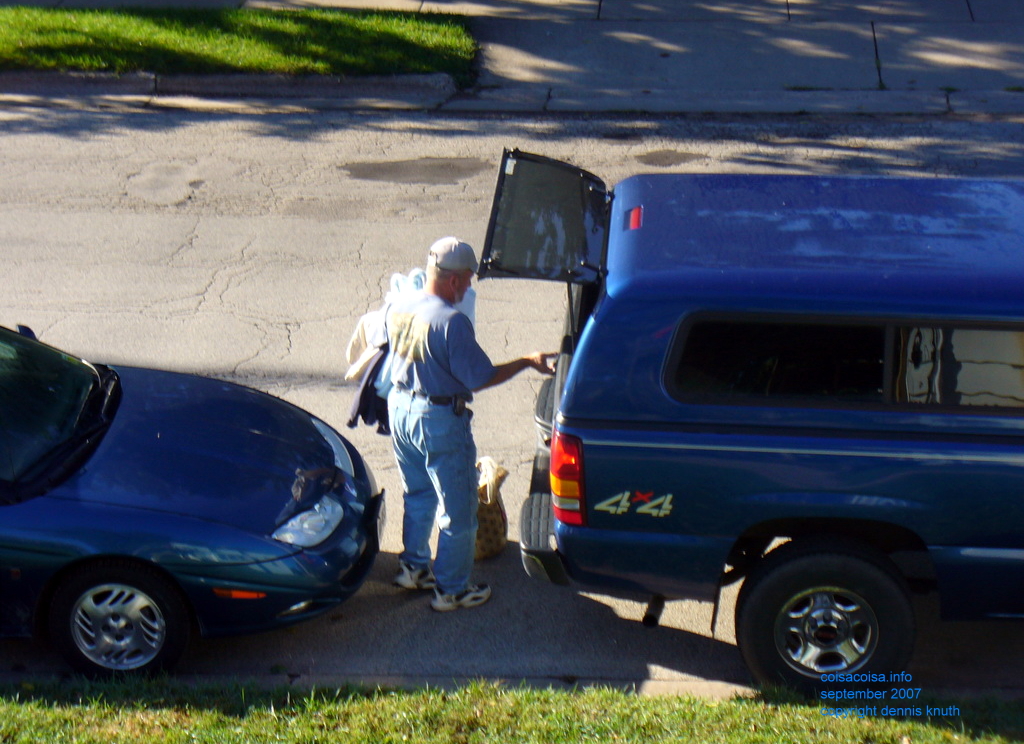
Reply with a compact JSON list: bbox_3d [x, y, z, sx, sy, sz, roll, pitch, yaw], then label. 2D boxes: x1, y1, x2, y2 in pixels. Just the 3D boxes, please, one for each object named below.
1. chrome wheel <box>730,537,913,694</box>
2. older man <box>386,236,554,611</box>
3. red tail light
[{"bbox_3d":[1.350,1.068,12.452,0.772,0.765,0.250,1,21,4],"label":"chrome wheel"},{"bbox_3d":[-0.227,0.208,13.374,0.680,1.740,0.560,-12,24,-26],"label":"older man"},{"bbox_3d":[0.245,0.424,12.223,0.152,0.423,0.160,1,21,4],"label":"red tail light"}]

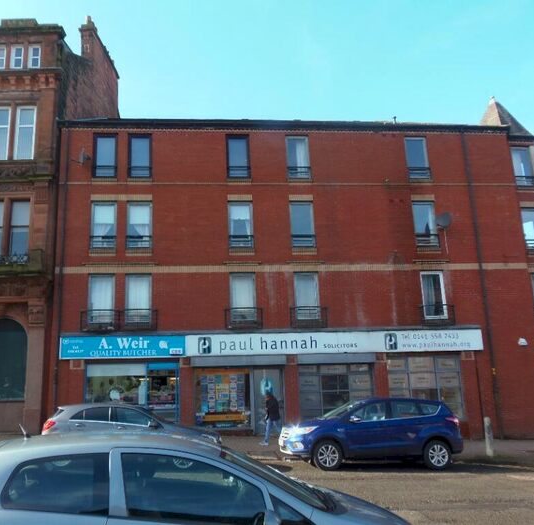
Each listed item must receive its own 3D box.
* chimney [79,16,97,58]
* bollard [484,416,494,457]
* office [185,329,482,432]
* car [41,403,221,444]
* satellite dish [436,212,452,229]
[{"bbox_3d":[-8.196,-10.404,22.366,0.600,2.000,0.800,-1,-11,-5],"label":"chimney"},{"bbox_3d":[6.291,4.977,13.893,0.200,1.060,0.200,-1,-11,-5],"label":"bollard"},{"bbox_3d":[2.469,4.113,16.862,10.600,3.480,0.500,-1,-11,-5],"label":"office"},{"bbox_3d":[-3.271,4.244,12.257,4.300,1.440,1.790,2,-13,-5],"label":"car"},{"bbox_3d":[6.556,-1.556,17.983,0.400,0.530,0.550,5,-13,-30],"label":"satellite dish"}]

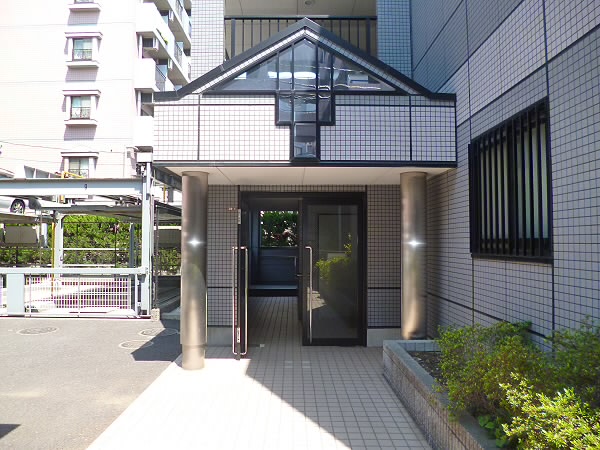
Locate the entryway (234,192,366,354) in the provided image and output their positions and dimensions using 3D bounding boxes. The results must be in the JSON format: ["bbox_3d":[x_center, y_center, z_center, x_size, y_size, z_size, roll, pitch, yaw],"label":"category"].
[{"bbox_3d":[0.053,0.587,5.421,1.736,2.090,0.640,0,-3,-1],"label":"entryway"}]

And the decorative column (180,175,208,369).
[{"bbox_3d":[-1.207,0.499,4.743,0.285,2.190,0.285,0,-3,-1],"label":"decorative column"}]

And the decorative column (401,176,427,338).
[{"bbox_3d":[1.307,0.496,4.785,0.285,2.150,0.285,0,-3,-1],"label":"decorative column"}]

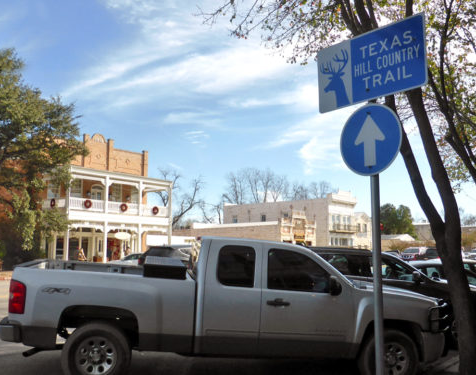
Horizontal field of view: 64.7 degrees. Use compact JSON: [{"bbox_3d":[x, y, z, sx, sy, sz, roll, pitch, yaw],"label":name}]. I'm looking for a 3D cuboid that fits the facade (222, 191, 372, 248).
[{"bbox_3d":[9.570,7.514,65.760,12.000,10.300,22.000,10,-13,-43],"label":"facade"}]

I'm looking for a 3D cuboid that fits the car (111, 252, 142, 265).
[{"bbox_3d":[-5.574,4.587,22.337,4.550,1.450,1.800,0,-9,6],"label":"car"}]

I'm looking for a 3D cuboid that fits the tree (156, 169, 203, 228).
[{"bbox_3d":[-8.575,3.864,56.097,6.800,13.780,6.500,2,-9,-9],"label":"tree"}]

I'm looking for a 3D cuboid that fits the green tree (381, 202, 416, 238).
[{"bbox_3d":[33.166,9.003,77.657,7.800,11.980,7.500,-3,-10,23],"label":"green tree"}]

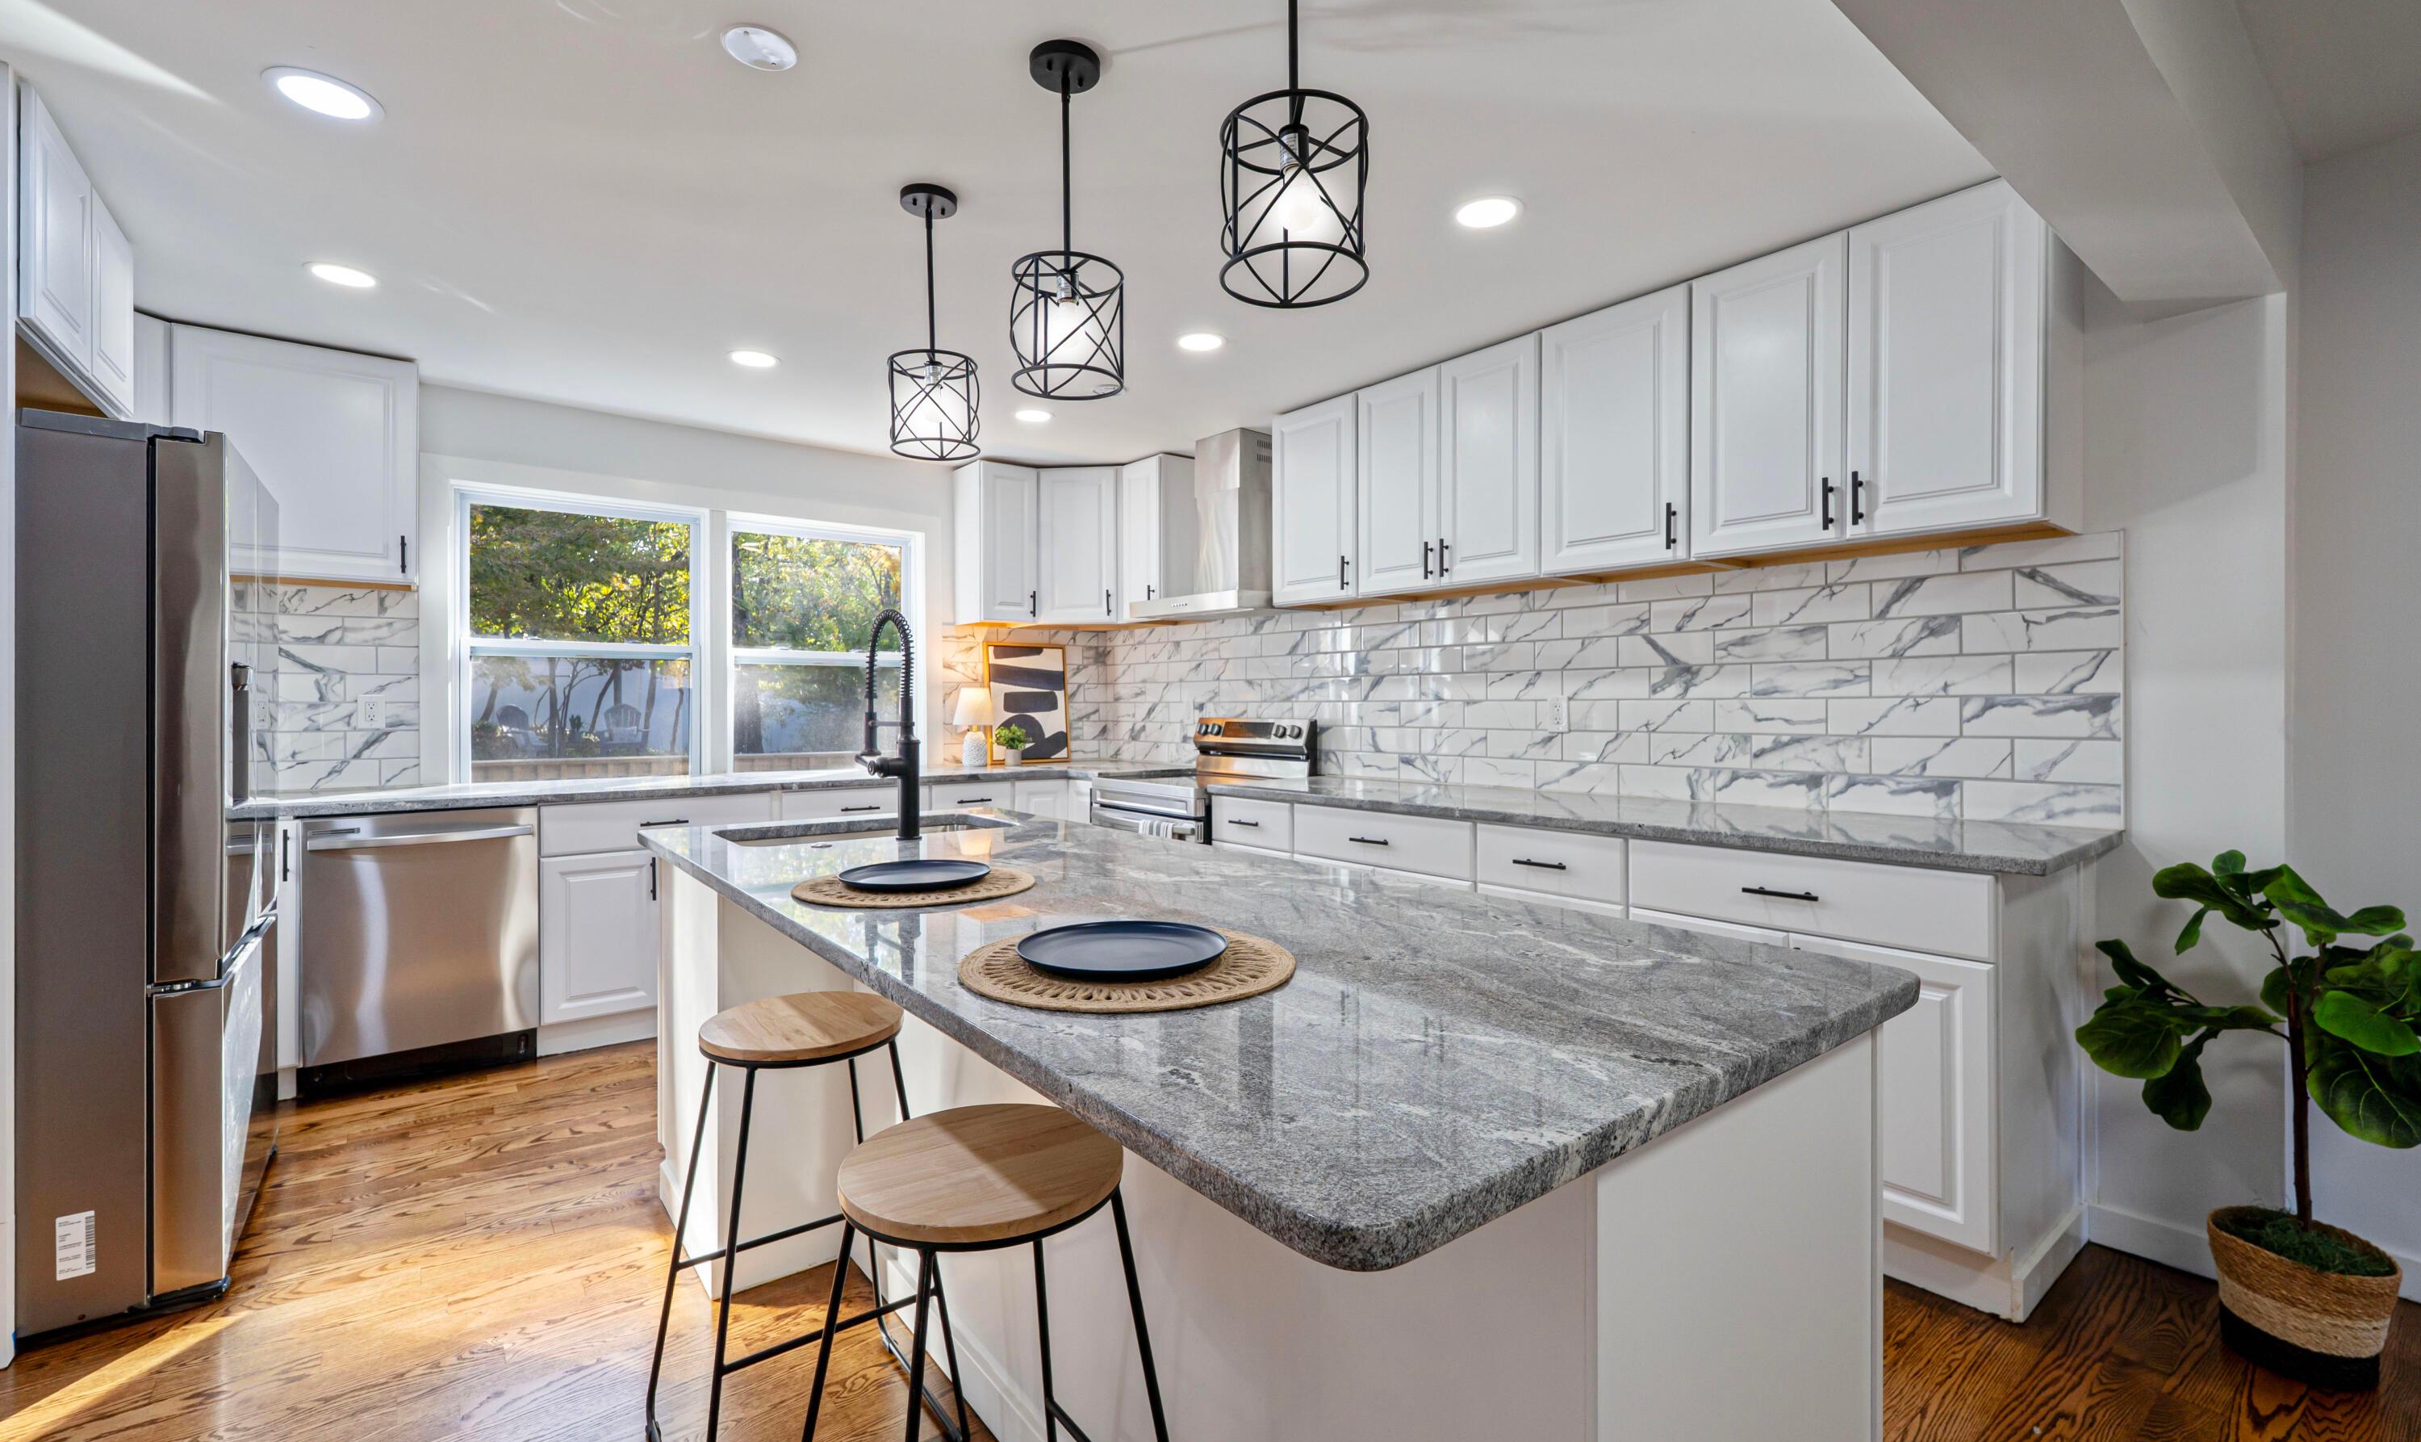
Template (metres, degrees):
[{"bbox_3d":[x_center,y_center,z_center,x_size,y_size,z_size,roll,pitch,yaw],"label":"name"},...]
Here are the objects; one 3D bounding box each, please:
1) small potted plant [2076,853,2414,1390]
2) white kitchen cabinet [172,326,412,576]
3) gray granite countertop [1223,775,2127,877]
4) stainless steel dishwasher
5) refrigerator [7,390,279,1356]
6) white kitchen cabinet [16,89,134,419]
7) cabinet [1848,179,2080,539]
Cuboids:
[{"bbox_3d":[2.015,0.723,1.738,0.620,0.914,0.620,0,1,-40],"label":"small potted plant"},{"bbox_3d":[-3.153,-0.877,3.272,0.603,0.781,0.346,-1,1,-37],"label":"white kitchen cabinet"},{"bbox_3d":[1.053,0.268,2.970,0.658,0.035,2.559,-1,1,-40],"label":"gray granite countertop"},{"bbox_3d":[-2.750,0.734,3.301,0.610,0.869,0.635,0,1,-40],"label":"stainless steel dishwasher"},{"bbox_3d":[-2.755,0.319,2.159,0.789,1.858,0.899,-1,1,-39],"label":"refrigerator"},{"bbox_3d":[-2.823,-1.016,2.023,0.563,0.455,0.899,-1,1,-39],"label":"white kitchen cabinet"},{"bbox_3d":[1.828,-0.832,2.282,0.347,0.792,0.373,-1,1,-39],"label":"cabinet"}]

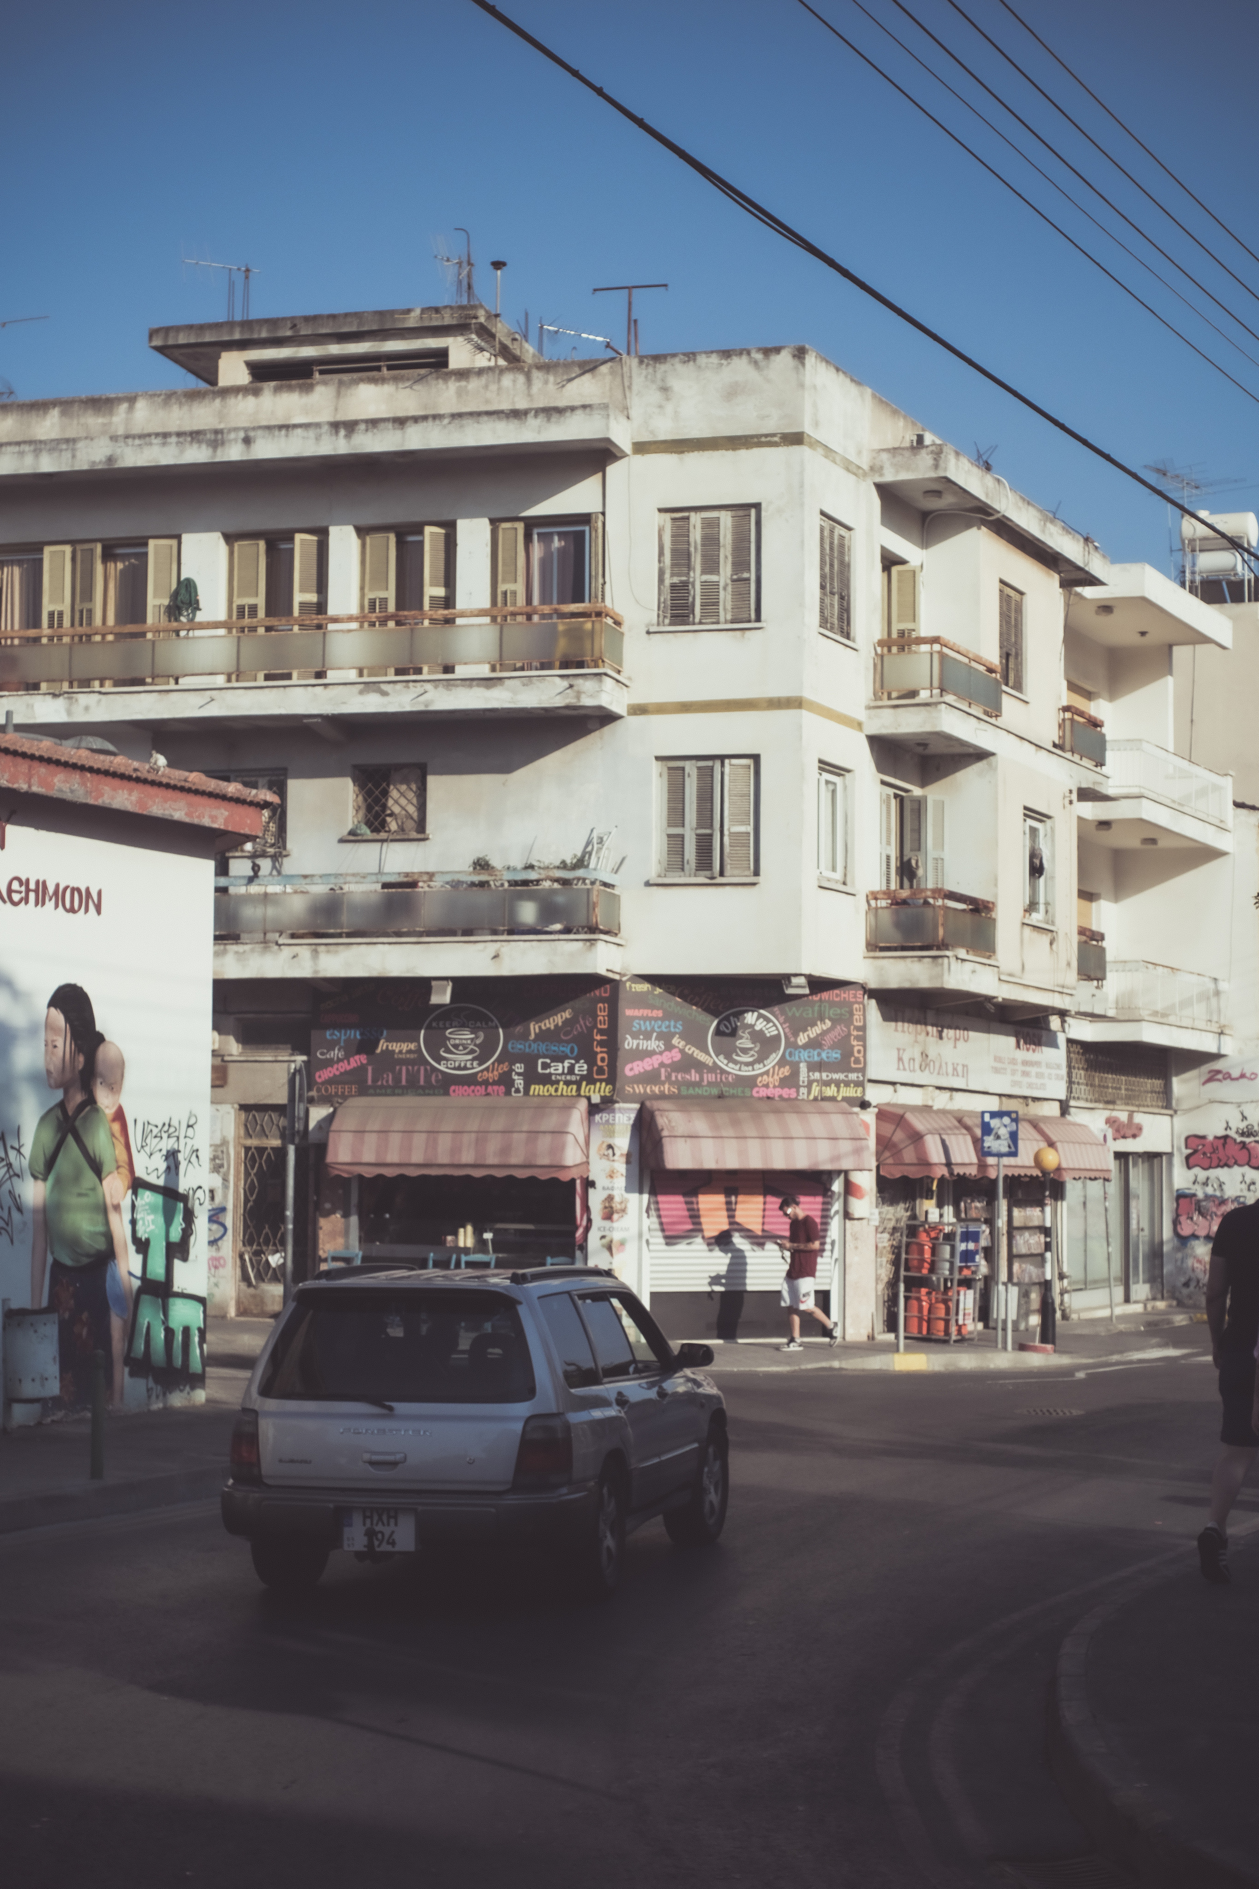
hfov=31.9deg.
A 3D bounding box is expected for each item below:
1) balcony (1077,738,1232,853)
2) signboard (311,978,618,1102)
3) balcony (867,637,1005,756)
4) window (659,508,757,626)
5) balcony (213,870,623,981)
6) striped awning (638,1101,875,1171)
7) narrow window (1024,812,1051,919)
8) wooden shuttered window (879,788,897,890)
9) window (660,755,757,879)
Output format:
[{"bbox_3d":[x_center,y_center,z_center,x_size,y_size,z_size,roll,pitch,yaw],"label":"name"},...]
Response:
[{"bbox_3d":[7.538,-2.142,33.052,1.660,1.196,4.176,-3,-7,33],"label":"balcony"},{"bbox_3d":[-2.024,1.158,26.483,3.856,1.470,0.060,-1,-6,12],"label":"signboard"},{"bbox_3d":[3.967,-3.121,28.302,0.875,1.198,2.260,-3,-7,32],"label":"balcony"},{"bbox_3d":[0.930,-4.376,25.438,1.200,1.410,0.140,-1,-6,12],"label":"window"},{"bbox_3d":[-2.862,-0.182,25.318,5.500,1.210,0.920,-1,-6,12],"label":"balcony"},{"bbox_3d":[1.483,2.184,25.173,2.594,0.784,0.580,3,-6,-20],"label":"striped awning"},{"bbox_3d":[5.504,-1.022,29.867,0.140,1.498,1.087,-3,-7,32],"label":"narrow window"},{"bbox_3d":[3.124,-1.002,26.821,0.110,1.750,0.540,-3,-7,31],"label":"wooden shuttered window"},{"bbox_3d":[0.944,-1.518,26.211,1.236,1.460,0.140,-1,-6,12],"label":"window"}]

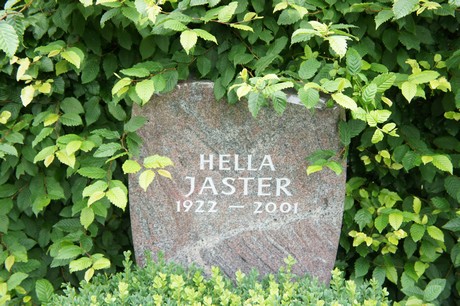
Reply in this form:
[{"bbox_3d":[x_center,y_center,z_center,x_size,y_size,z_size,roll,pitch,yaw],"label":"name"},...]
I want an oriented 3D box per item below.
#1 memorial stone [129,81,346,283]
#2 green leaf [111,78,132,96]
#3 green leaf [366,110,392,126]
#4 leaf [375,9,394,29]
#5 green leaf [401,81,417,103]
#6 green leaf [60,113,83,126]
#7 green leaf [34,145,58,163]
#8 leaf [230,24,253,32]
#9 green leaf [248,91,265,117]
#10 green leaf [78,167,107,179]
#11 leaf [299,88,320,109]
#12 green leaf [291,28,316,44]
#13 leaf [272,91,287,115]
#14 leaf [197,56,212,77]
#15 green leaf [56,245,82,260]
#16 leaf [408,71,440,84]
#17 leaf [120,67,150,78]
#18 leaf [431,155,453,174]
[{"bbox_3d":[0.025,0.102,2.009,0.576,0.608,0.140,1,14,4],"label":"memorial stone"},{"bbox_3d":[-0.273,-0.166,1.830,0.067,0.017,0.035,-40,46,-11],"label":"green leaf"},{"bbox_3d":[0.403,-0.093,1.960,0.070,0.044,0.022,2,-31,11],"label":"green leaf"},{"bbox_3d":[0.353,-0.303,1.660,0.033,0.058,0.018,40,-12,17],"label":"leaf"},{"bbox_3d":[0.490,-0.169,2.000,0.041,0.061,0.016,-2,-17,-1],"label":"green leaf"},{"bbox_3d":[-0.372,-0.079,1.710,0.052,0.038,0.017,5,-25,-3],"label":"green leaf"},{"bbox_3d":[-0.485,0.001,1.911,0.055,0.045,0.028,0,14,0],"label":"green leaf"},{"bbox_3d":[0.029,-0.311,1.830,0.063,0.015,0.033,17,25,0],"label":"leaf"},{"bbox_3d":[0.059,-0.110,1.610,0.034,0.060,0.016,3,-8,0],"label":"green leaf"},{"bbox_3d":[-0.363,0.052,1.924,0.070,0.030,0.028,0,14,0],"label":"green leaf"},{"bbox_3d":[0.202,-0.138,1.846,0.053,0.048,0.028,0,14,0],"label":"leaf"},{"bbox_3d":[0.192,-0.304,1.900,0.075,0.022,0.040,-26,50,-17],"label":"green leaf"},{"bbox_3d":[0.126,-0.128,1.848,0.034,0.058,0.028,0,14,0],"label":"leaf"},{"bbox_3d":[-0.062,-0.209,1.770,0.036,0.049,0.014,0,-10,0],"label":"leaf"},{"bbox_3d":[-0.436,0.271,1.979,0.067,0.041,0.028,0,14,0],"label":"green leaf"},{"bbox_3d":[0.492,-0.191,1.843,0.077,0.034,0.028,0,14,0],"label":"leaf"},{"bbox_3d":[-0.251,-0.213,1.930,0.083,0.016,0.043,4,34,-9],"label":"leaf"},{"bbox_3d":[0.567,0.031,1.950,0.056,0.051,0.028,0,14,0],"label":"leaf"}]

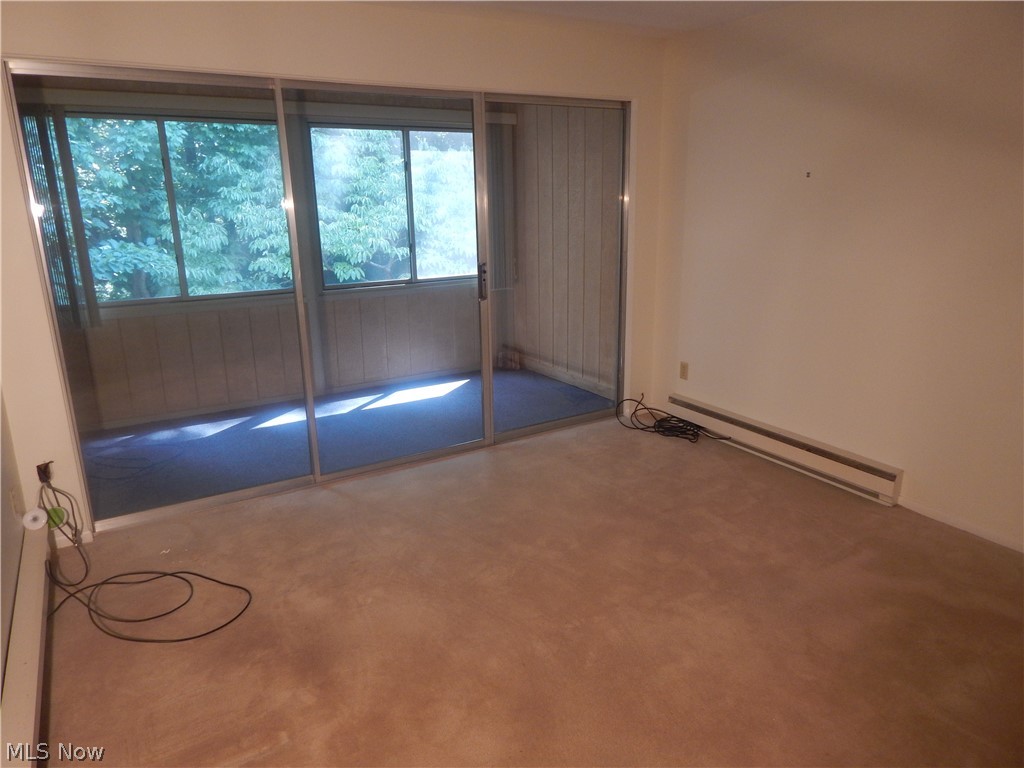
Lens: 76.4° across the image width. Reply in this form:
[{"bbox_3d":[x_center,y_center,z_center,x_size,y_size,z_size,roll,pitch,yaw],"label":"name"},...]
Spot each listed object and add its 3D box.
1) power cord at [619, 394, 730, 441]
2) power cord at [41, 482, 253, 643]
[{"bbox_3d":[1.017,0.244,4.224,0.395,0.159,0.710,-9,17,-27],"label":"power cord"},{"bbox_3d":[-1.520,0.659,2.663,0.735,0.274,1.145,-9,17,-27],"label":"power cord"}]

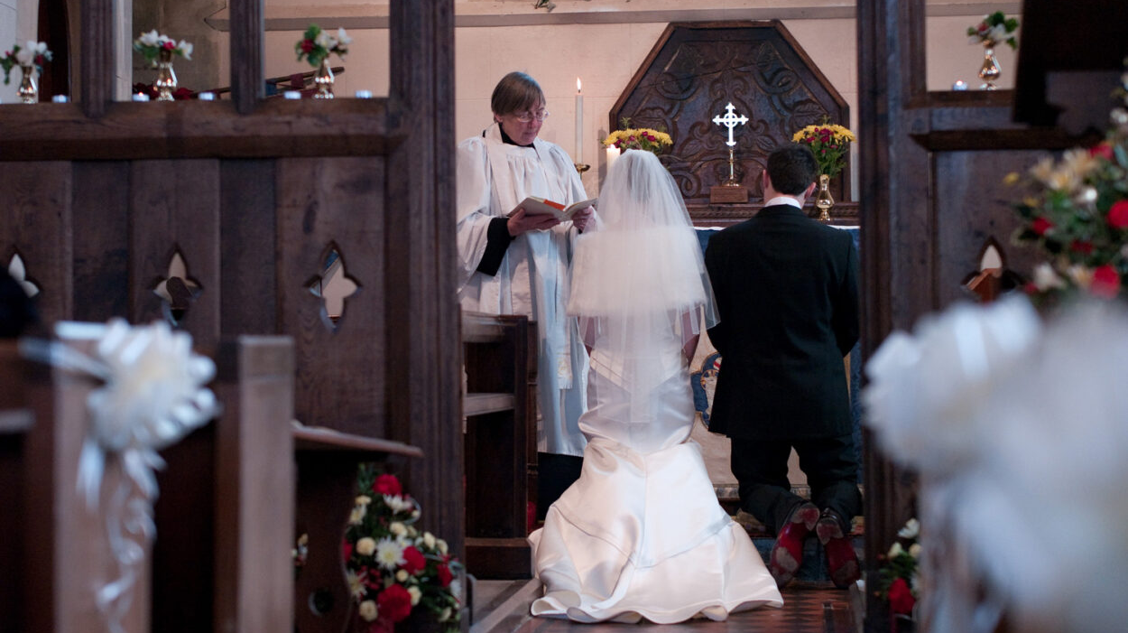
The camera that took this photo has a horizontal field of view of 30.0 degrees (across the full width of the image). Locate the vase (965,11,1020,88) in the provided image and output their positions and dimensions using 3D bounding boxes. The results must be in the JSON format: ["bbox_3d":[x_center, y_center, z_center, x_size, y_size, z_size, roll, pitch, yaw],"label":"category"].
[{"bbox_3d":[1.048,-0.649,5.150,0.122,0.188,0.118,0,-1,6],"label":"vase"}]

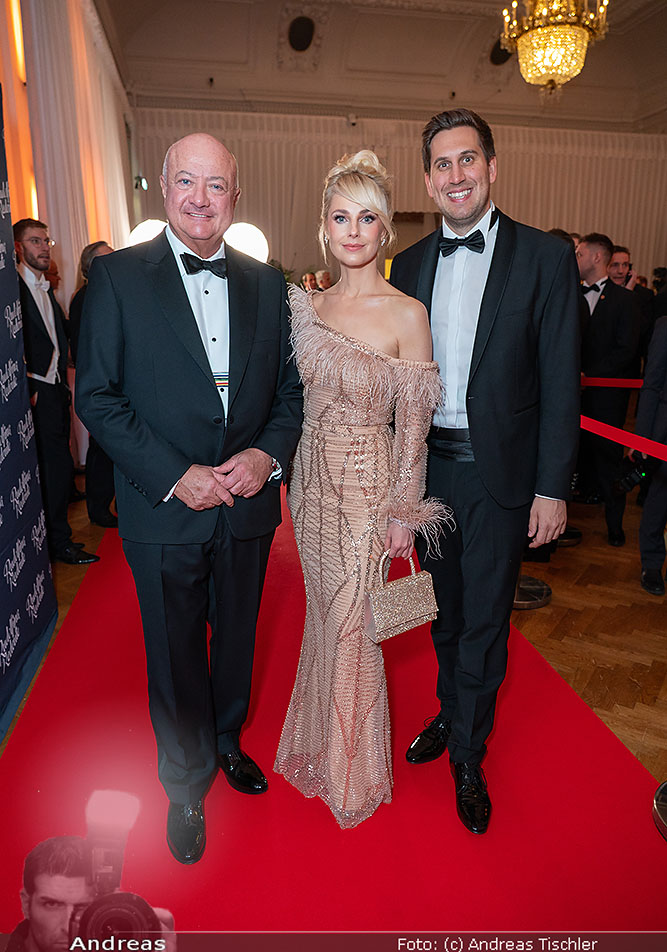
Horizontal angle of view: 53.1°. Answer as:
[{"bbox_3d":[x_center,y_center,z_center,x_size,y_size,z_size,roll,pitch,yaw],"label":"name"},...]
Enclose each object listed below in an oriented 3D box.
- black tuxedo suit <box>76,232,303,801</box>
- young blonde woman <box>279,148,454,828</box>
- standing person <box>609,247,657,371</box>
[{"bbox_3d":[-0.353,0.173,1.783,0.570,1.515,0.420,-5,16,-22],"label":"black tuxedo suit"},{"bbox_3d":[0.065,0.059,1.826,0.500,1.760,0.420,3,14,12],"label":"young blonde woman"},{"bbox_3d":[1.860,-0.592,4.436,0.540,1.790,0.380,5,15,21],"label":"standing person"}]

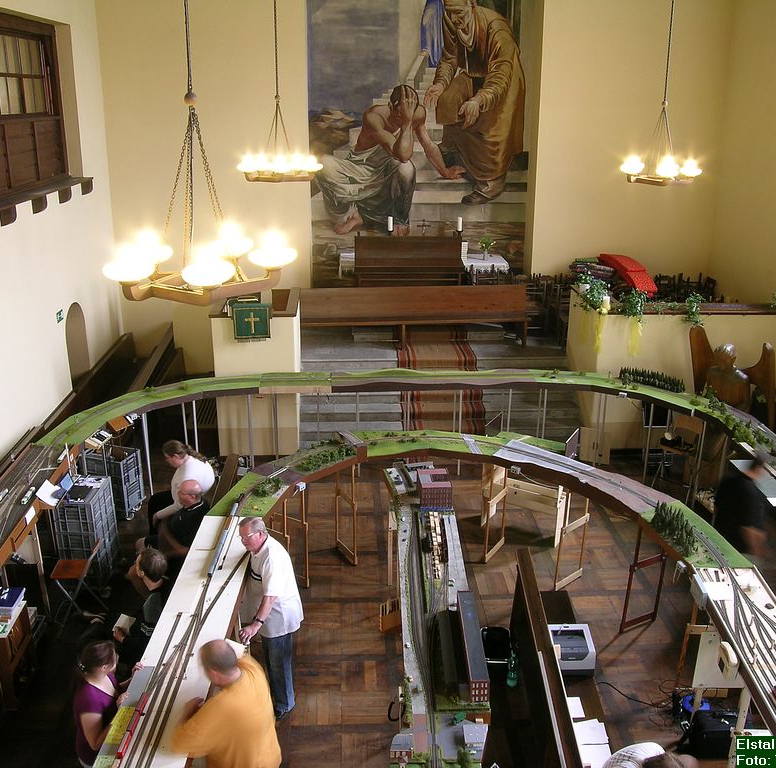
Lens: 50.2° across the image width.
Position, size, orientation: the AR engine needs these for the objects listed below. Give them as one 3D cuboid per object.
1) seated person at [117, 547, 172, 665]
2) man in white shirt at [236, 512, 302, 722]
[{"bbox_3d":[-1.927,1.907,6.548,0.800,1.270,0.550,4,20,10],"label":"seated person"},{"bbox_3d":[-0.863,1.765,6.297,0.480,1.720,0.520,-7,21,-20],"label":"man in white shirt"}]

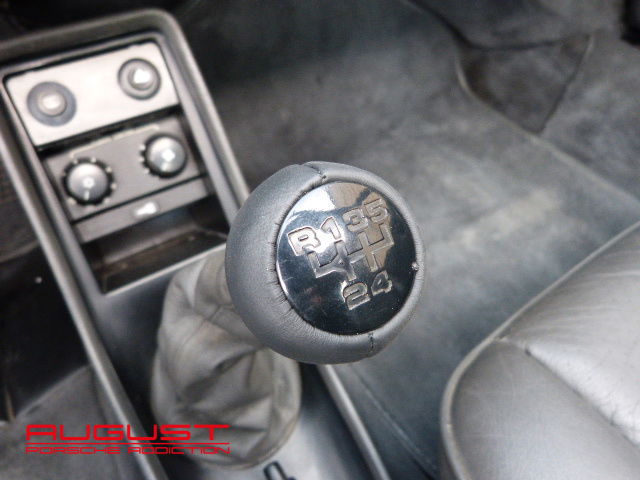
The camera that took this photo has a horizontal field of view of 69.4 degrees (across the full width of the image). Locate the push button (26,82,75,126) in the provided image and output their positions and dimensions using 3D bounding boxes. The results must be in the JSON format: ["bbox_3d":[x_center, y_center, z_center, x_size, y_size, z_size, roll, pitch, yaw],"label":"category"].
[{"bbox_3d":[-0.167,-0.084,0.287,0.028,0.028,0.010,-25,26,-20],"label":"push button"}]

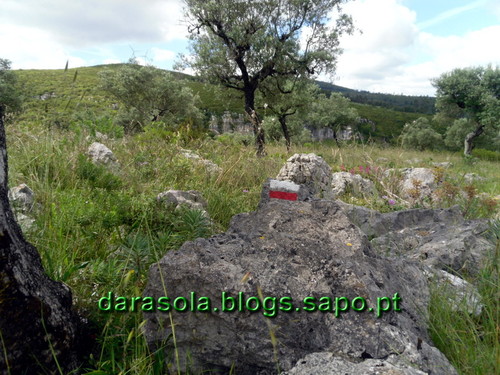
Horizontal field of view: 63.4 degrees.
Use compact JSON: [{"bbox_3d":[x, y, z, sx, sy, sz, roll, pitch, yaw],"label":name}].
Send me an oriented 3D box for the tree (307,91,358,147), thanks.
[{"bbox_3d":[4.488,-3.645,22.000,2.800,3.000,2.700,0,8,0],"label":"tree"}]

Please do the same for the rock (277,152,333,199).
[{"bbox_3d":[0.606,-0.122,4.500,0.610,0.520,0.520,0,8,0],"label":"rock"}]

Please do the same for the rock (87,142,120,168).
[{"bbox_3d":[-3.283,-0.701,9.000,0.700,0.570,0.600,0,8,0],"label":"rock"}]

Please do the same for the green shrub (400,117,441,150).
[{"bbox_3d":[8.906,-2.804,21.000,2.150,1.750,2.000,0,8,0],"label":"green shrub"}]

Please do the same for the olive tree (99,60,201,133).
[{"bbox_3d":[-4.349,-3.895,17.500,4.300,3.200,4.000,0,8,0],"label":"olive tree"}]

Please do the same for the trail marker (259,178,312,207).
[{"bbox_3d":[0.202,0.028,2.300,0.280,0.150,0.120,1,8,5],"label":"trail marker"}]

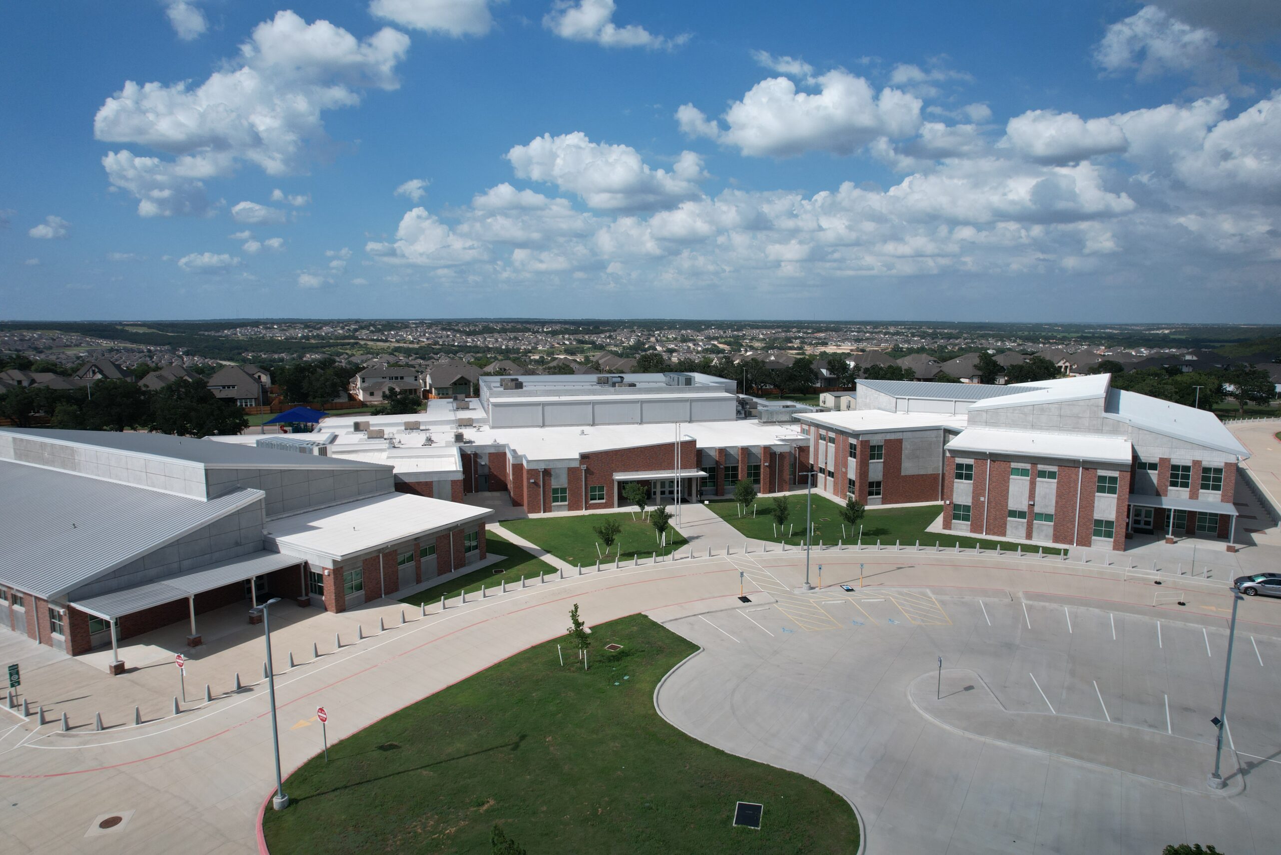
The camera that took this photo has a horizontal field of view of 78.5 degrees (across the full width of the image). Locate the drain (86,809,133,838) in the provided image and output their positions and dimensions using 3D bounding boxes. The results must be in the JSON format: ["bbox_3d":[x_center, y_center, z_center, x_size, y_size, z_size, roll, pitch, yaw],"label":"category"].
[{"bbox_3d":[-23.932,17.892,35.401,1.530,0.060,1.530,-2,8,-15],"label":"drain"}]

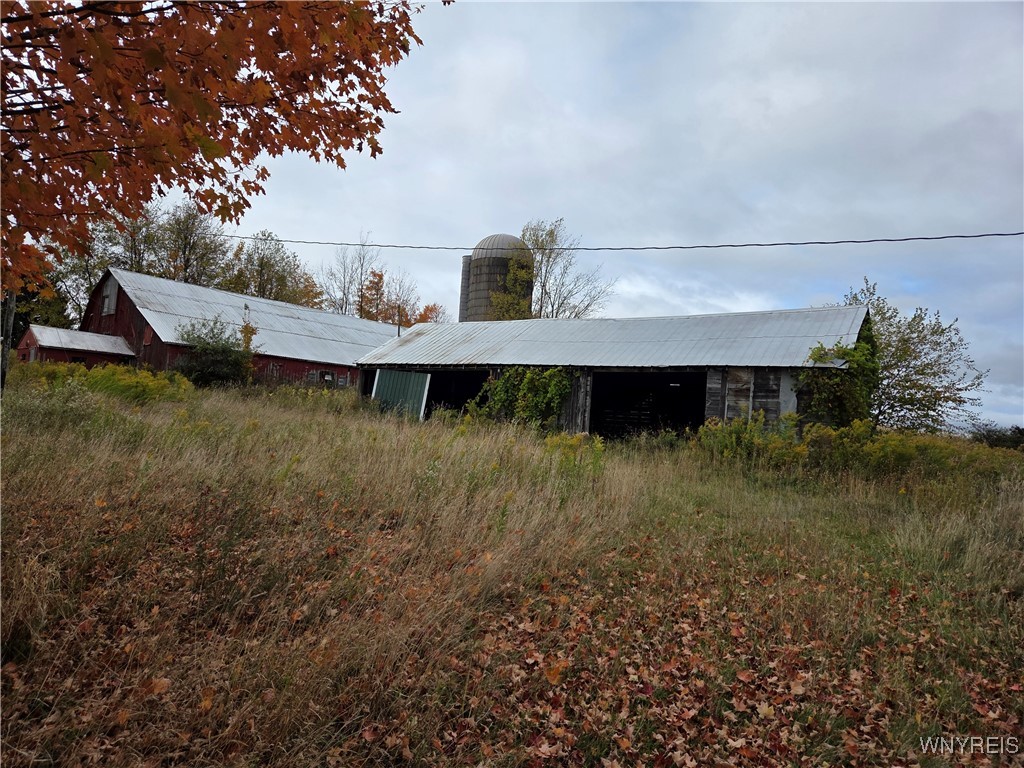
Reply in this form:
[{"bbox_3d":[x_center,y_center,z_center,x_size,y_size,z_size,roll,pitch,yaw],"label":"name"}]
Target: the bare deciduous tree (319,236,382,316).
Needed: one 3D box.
[{"bbox_3d":[-17.292,-6.480,70.899,6.600,17.750,6.400,3,-3,0],"label":"bare deciduous tree"}]

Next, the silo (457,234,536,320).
[{"bbox_3d":[-1.516,-5.576,66.141,6.600,17.900,6.200,3,-3,0],"label":"silo"}]

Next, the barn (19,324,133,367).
[{"bbox_3d":[-22.779,-1.188,35.670,2.600,3.200,4.700,2,-3,33],"label":"barn"}]

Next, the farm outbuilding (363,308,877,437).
[{"bbox_3d":[3.386,-0.295,27.848,19.860,4.980,7.430,1,-3,35],"label":"farm outbuilding"}]

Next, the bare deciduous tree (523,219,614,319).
[{"bbox_3d":[4.384,-5.074,55.919,7.500,16.850,7.000,3,-3,0],"label":"bare deciduous tree"}]

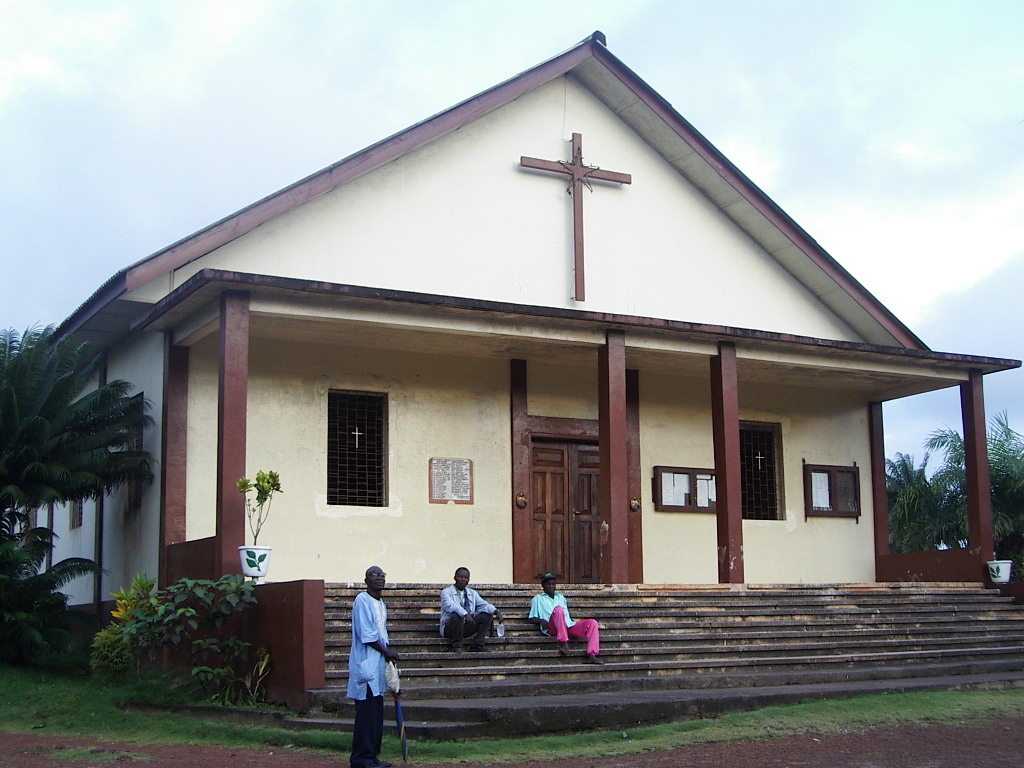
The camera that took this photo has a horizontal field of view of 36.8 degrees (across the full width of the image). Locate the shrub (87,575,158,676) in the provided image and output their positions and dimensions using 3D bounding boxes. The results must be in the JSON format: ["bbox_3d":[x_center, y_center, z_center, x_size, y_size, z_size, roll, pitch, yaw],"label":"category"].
[{"bbox_3d":[-4.969,3.068,19.622,0.800,1.327,0.750,4,-10,-31],"label":"shrub"}]

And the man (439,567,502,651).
[{"bbox_3d":[-0.495,2.683,18.356,0.650,1.002,0.720,2,-9,-19],"label":"man"}]

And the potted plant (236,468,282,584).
[{"bbox_3d":[-3.001,1.706,18.283,0.530,1.367,0.490,4,-10,-31],"label":"potted plant"}]

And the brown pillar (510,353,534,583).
[{"bbox_3d":[0.116,1.396,24.200,0.305,3.588,0.150,4,-10,-31],"label":"brown pillar"}]

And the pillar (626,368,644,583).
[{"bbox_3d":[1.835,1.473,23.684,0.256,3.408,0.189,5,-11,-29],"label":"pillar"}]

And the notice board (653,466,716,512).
[{"bbox_3d":[2.807,1.675,24.098,1.494,0.702,0.090,5,-11,-29],"label":"notice board"}]

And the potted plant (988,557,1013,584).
[{"bbox_3d":[7.449,2.848,23.474,0.387,0.414,0.387,5,-11,-29],"label":"potted plant"}]

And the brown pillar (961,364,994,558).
[{"bbox_3d":[7.930,1.534,26.219,0.285,3.538,0.275,4,-10,-31],"label":"brown pillar"}]

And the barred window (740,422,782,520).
[{"bbox_3d":[4.043,1.405,24.987,0.921,1.620,0.153,5,-11,-29],"label":"barred window"}]

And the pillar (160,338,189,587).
[{"bbox_3d":[-4.420,0.997,20.288,0.275,3.363,0.270,5,-11,-29],"label":"pillar"}]

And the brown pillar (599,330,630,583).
[{"bbox_3d":[1.464,1.052,22.283,0.285,3.654,0.275,4,-10,-31],"label":"brown pillar"}]

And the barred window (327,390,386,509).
[{"bbox_3d":[-2.178,0.918,21.570,0.921,1.620,0.153,5,-11,-29],"label":"barred window"}]

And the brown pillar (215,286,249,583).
[{"bbox_3d":[-3.307,0.611,18.170,0.275,3.408,0.261,5,-11,-29],"label":"brown pillar"}]

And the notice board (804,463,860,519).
[{"bbox_3d":[5.719,1.915,27.448,1.322,0.918,0.100,4,-10,-31],"label":"notice board"}]

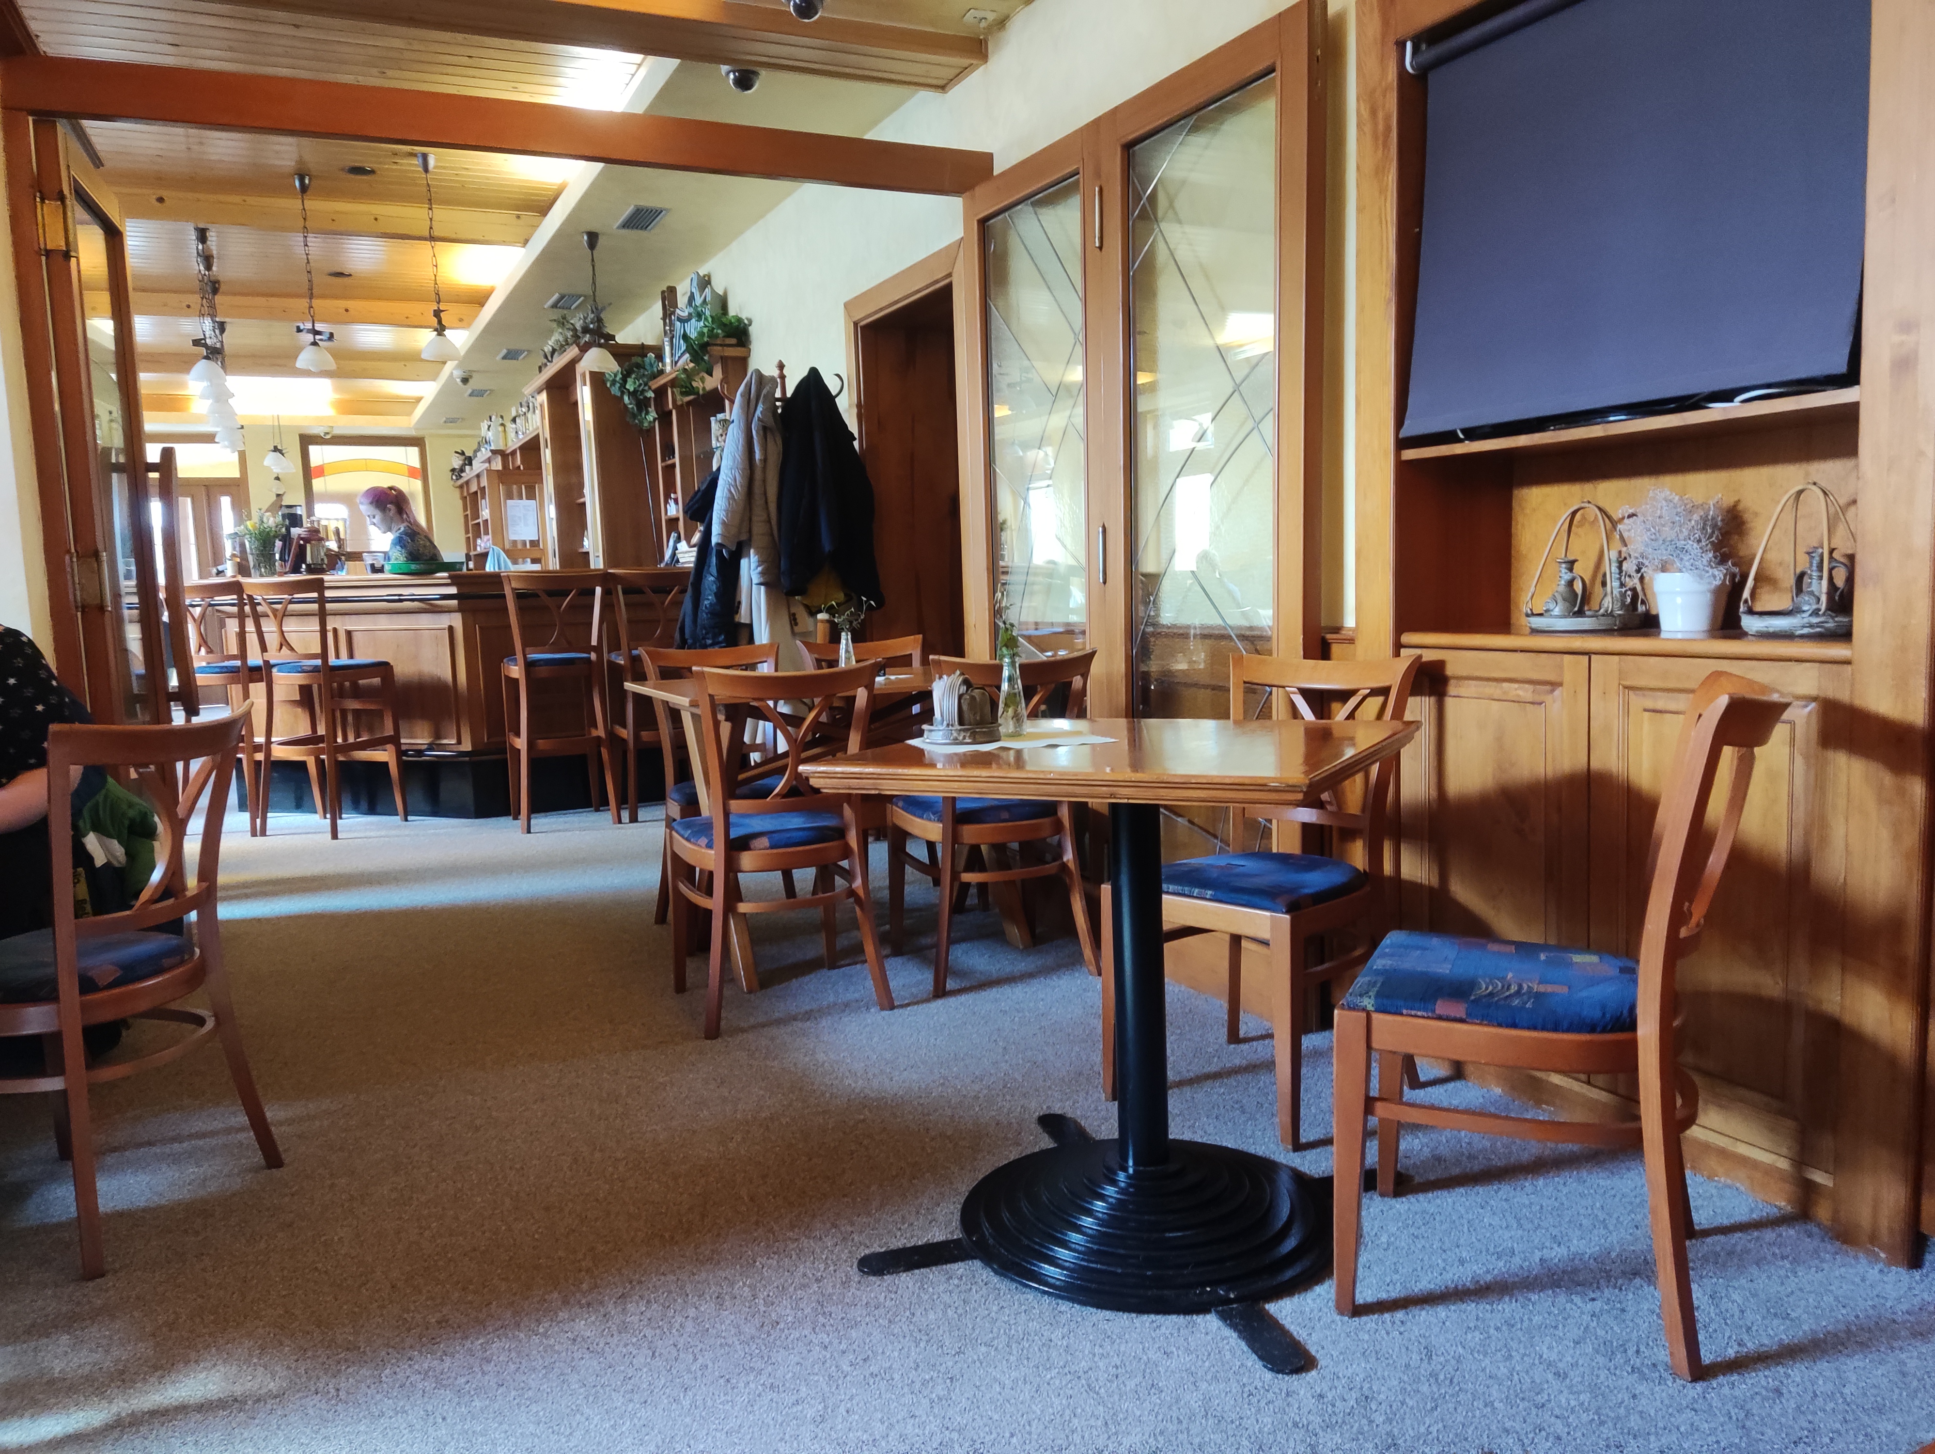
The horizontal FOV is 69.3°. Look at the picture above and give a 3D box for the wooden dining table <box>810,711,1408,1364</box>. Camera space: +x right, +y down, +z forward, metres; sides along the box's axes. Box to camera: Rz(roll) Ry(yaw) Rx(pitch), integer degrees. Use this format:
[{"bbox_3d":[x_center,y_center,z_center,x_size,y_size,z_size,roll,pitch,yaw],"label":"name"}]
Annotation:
[{"bbox_3d":[0.263,0.403,2.177,0.732,0.758,0.732,2,7,28],"label":"wooden dining table"}]

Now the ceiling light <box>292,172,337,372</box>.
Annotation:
[{"bbox_3d":[-3.259,-2.252,6.950,0.205,1.000,0.205,-2,6,0],"label":"ceiling light"}]

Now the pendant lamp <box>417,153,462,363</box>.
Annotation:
[{"bbox_3d":[-2.362,-2.065,6.174,0.190,0.893,0.190,-4,6,-26],"label":"pendant lamp"}]

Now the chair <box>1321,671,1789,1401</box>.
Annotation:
[{"bbox_3d":[0.861,0.387,2.038,0.555,0.880,0.460,1,7,25],"label":"chair"}]

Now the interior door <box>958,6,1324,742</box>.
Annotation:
[{"bbox_3d":[0.367,-0.484,3.767,0.060,2.195,1.710,-4,6,-26],"label":"interior door"}]

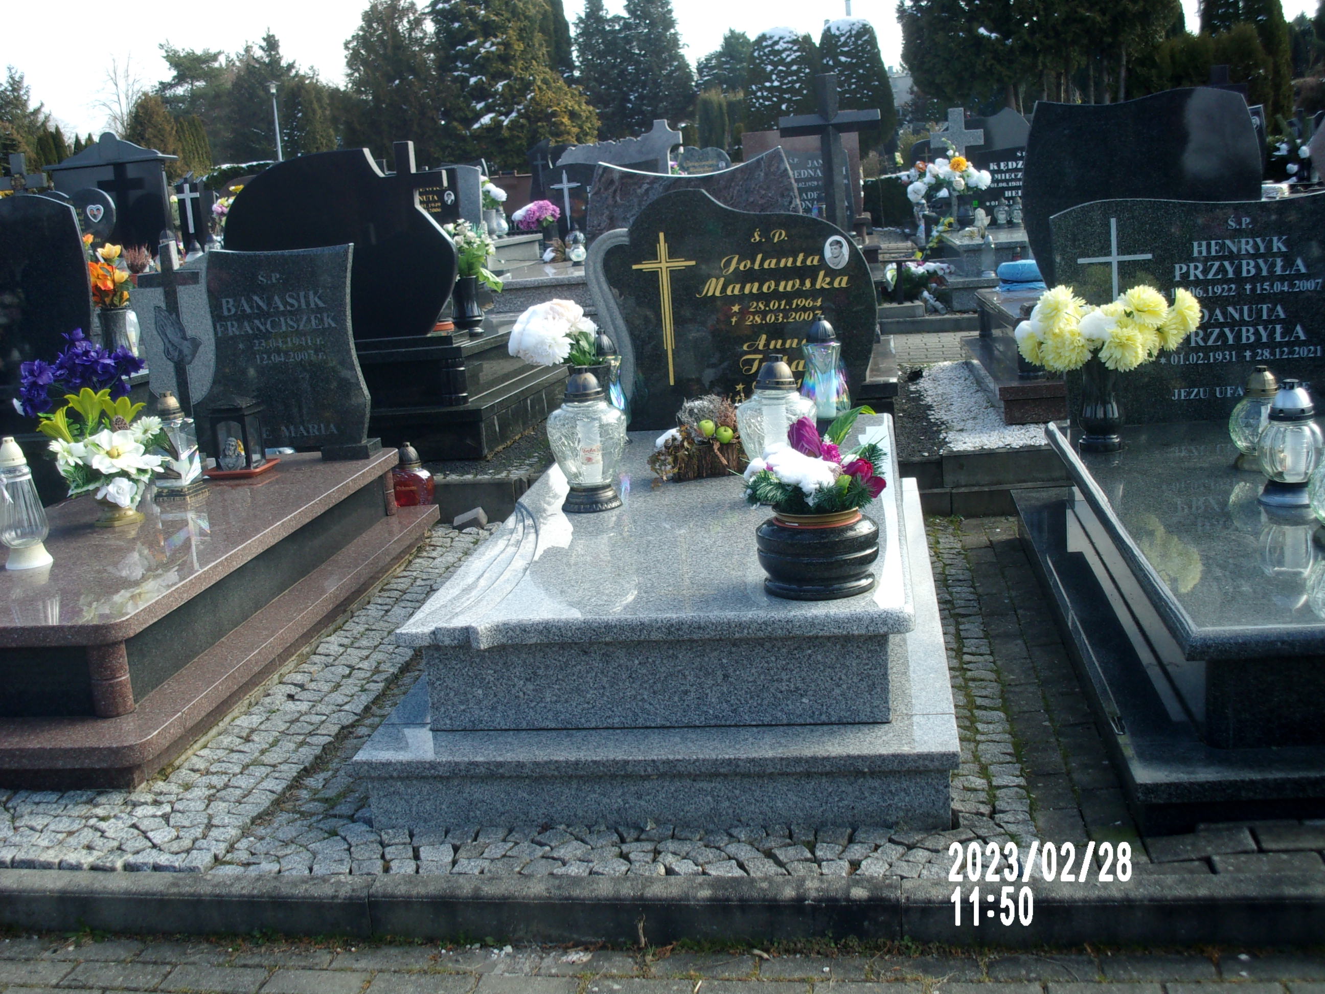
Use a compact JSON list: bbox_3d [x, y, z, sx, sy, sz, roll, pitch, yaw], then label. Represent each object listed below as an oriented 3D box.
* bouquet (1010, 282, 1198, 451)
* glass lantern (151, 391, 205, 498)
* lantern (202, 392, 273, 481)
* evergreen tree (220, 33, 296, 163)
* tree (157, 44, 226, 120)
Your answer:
[{"bbox_3d":[1.375,-0.401,5.083,0.561,0.507,0.355,-2,11,7],"label":"bouquet"},{"bbox_3d":[-1.591,-0.174,5.410,0.118,0.338,0.118,0,12,19],"label":"glass lantern"},{"bbox_3d":[-1.498,-0.228,5.827,0.175,0.276,0.175,0,12,19],"label":"lantern"},{"bbox_3d":[-14.401,-13.693,60.575,2.800,6.488,2.800,-2,12,7],"label":"evergreen tree"},{"bbox_3d":[-21.655,-17.386,76.259,3.400,7.000,3.400,-2,11,7],"label":"tree"}]

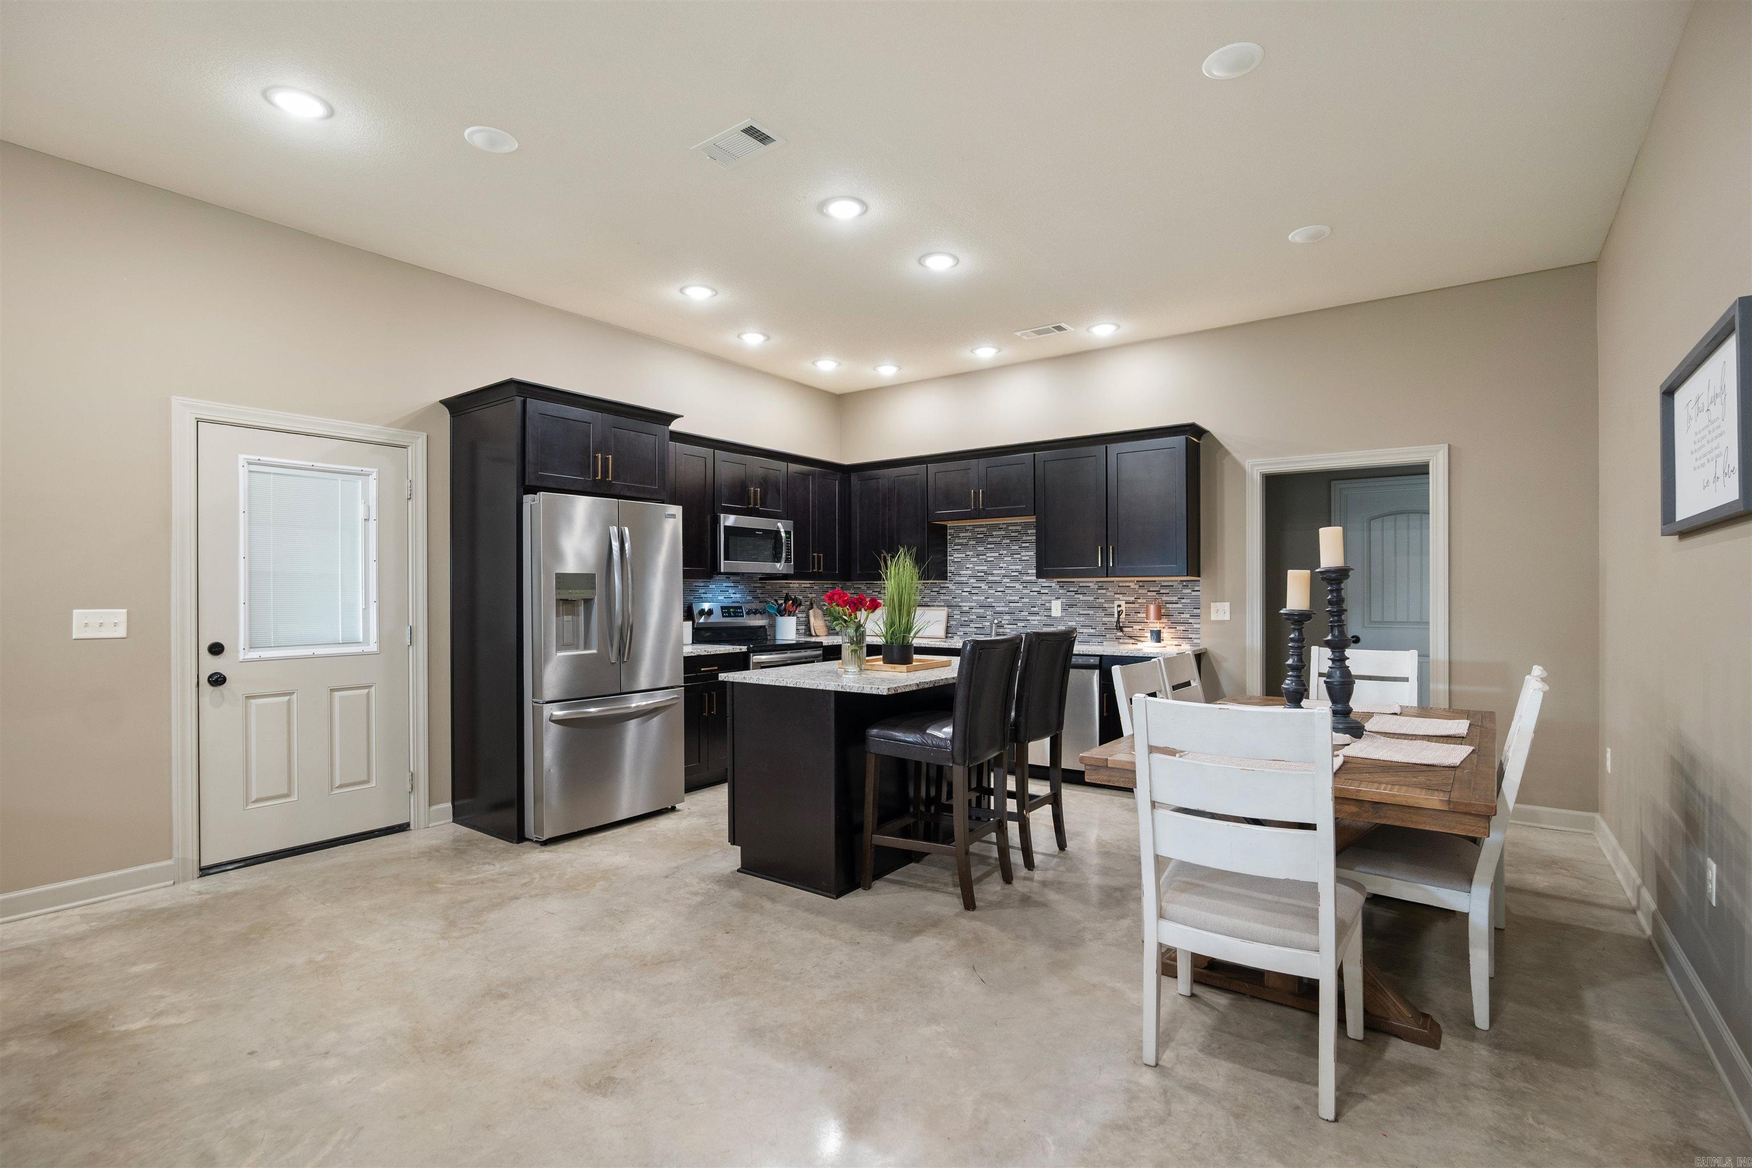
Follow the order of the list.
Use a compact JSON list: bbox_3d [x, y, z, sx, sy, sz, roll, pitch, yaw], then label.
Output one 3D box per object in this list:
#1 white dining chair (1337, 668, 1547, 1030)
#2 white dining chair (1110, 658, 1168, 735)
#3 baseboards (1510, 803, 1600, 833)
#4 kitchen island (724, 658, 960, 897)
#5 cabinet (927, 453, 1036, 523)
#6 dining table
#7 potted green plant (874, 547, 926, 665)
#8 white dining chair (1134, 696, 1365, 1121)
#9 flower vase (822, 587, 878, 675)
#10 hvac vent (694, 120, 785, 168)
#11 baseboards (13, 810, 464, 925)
[{"bbox_3d":[1.833,0.817,2.604,0.620,1.026,0.510,0,0,39],"label":"white dining chair"},{"bbox_3d":[1.252,0.825,2.960,0.600,1.010,0.470,0,0,37],"label":"white dining chair"},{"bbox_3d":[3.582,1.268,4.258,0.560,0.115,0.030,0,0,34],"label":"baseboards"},{"bbox_3d":[0.060,0.875,3.892,0.945,0.910,1.355,0,0,37],"label":"kitchen island"},{"bbox_3d":[0.876,-0.703,5.923,0.900,0.455,0.335,0,0,36],"label":"cabinet"},{"bbox_3d":[1.681,0.946,2.983,1.080,0.768,1.820,0,0,38],"label":"dining table"},{"bbox_3d":[0.119,0.103,3.858,0.230,0.575,0.220,0,0,0],"label":"potted green plant"},{"bbox_3d":[1.054,0.816,2.195,0.510,1.030,0.630,0,0,35],"label":"white dining chair"},{"bbox_3d":[-0.118,0.207,3.617,0.250,0.400,0.230,0,0,0],"label":"flower vase"},{"bbox_3d":[-0.544,-1.722,3.070,0.350,0.020,0.195,0,0,38],"label":"hvac vent"},{"bbox_3d":[-2.888,1.264,3.684,0.030,0.115,1.680,0,0,38],"label":"baseboards"}]

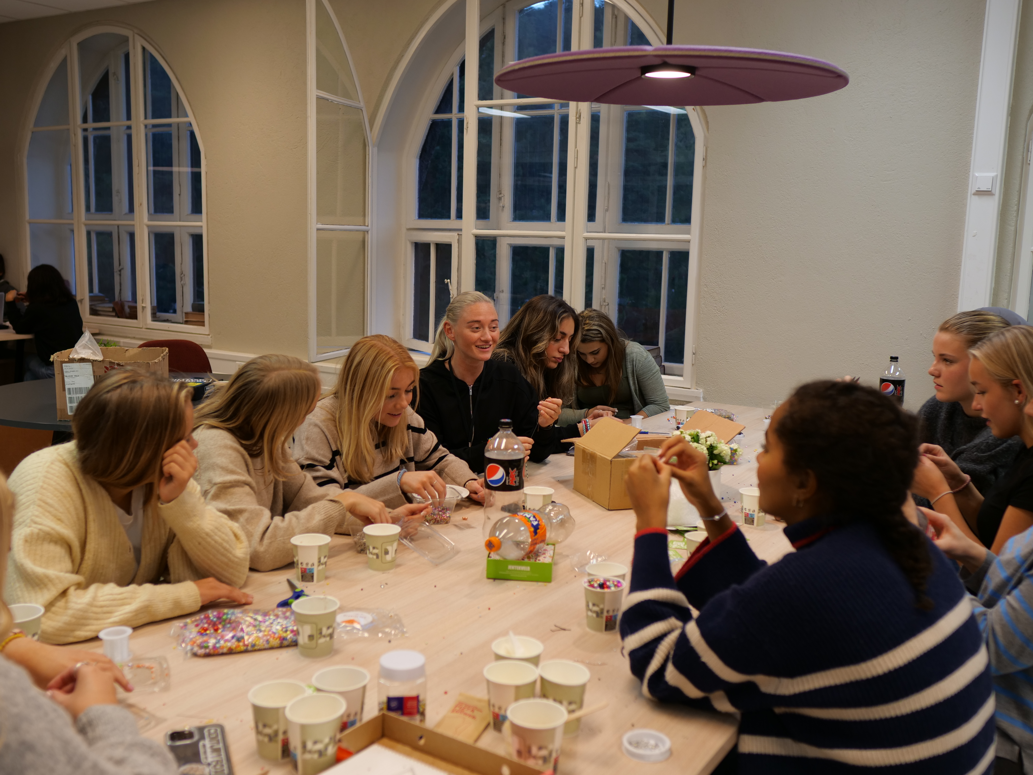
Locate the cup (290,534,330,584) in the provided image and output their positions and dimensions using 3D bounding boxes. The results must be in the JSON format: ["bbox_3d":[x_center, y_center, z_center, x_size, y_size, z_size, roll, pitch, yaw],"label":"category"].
[{"bbox_3d":[-0.408,0.342,1.902,0.077,0.082,0.077,0,9,-12],"label":"cup"}]

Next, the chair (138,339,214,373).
[{"bbox_3d":[-1.756,0.204,4.816,0.480,0.820,0.520,2,9,3],"label":"chair"}]

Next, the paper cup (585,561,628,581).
[{"bbox_3d":[0.172,0.389,1.830,0.080,0.084,0.080,1,9,0],"label":"paper cup"}]

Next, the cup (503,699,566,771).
[{"bbox_3d":[0.026,0.459,1.234,0.077,0.082,0.077,2,9,1],"label":"cup"}]

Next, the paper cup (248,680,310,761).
[{"bbox_3d":[-0.314,0.444,1.267,0.077,0.082,0.077,-1,9,-14],"label":"paper cup"}]

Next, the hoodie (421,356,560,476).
[{"bbox_3d":[-0.100,0.201,3.097,0.500,0.580,0.420,-7,12,-43],"label":"hoodie"}]

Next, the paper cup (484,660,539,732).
[{"bbox_3d":[-0.008,0.454,1.390,0.080,0.084,0.080,1,9,0],"label":"paper cup"}]

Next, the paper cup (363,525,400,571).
[{"bbox_3d":[-0.289,0.347,2.063,0.081,0.084,0.081,2,9,0],"label":"paper cup"}]

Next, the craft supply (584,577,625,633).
[{"bbox_3d":[0.161,0.404,1.772,0.081,0.084,0.081,2,9,0],"label":"craft supply"}]

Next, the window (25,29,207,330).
[{"bbox_3d":[-2.761,-1.430,6.564,1.916,1.938,0.150,7,10,31],"label":"window"}]

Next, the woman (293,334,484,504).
[{"bbox_3d":[-0.327,0.452,2.600,0.680,1.180,0.520,9,11,39],"label":"woman"}]

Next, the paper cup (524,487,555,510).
[{"bbox_3d":[0.055,0.290,2.318,0.077,0.082,0.077,2,9,1],"label":"paper cup"}]

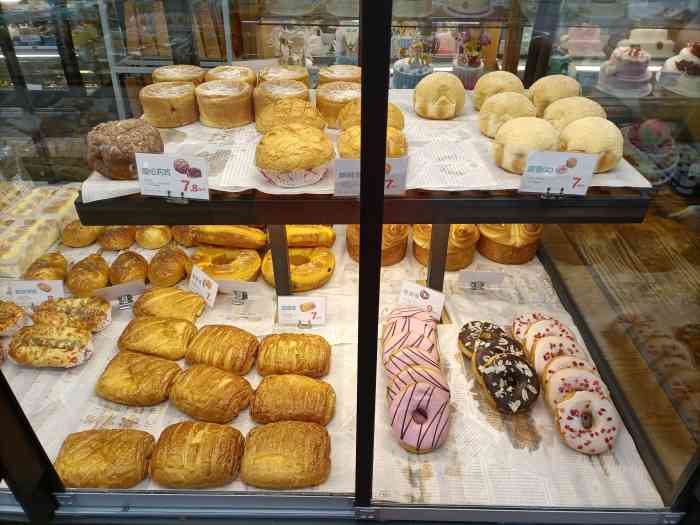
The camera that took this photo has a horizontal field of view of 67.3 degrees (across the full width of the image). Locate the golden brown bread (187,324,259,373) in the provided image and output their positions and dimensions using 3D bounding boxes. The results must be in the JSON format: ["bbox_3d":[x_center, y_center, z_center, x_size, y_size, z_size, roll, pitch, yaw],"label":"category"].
[{"bbox_3d":[-0.214,0.140,0.875,0.117,0.045,0.089,10,37,14],"label":"golden brown bread"}]

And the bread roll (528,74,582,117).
[{"bbox_3d":[0.347,-0.279,0.886,0.086,0.066,0.086,0,34,3],"label":"bread roll"}]

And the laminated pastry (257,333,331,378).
[{"bbox_3d":[-0.088,0.144,0.819,0.114,0.042,0.084,3,33,7],"label":"laminated pastry"}]

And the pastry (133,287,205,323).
[{"bbox_3d":[-0.309,0.079,0.906,0.117,0.046,0.087,10,35,13],"label":"pastry"}]

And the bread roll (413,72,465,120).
[{"bbox_3d":[0.152,-0.283,0.895,0.088,0.072,0.088,0,34,3],"label":"bread roll"}]

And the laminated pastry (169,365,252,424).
[{"bbox_3d":[-0.202,0.187,0.759,0.125,0.041,0.083,15,37,24],"label":"laminated pastry"}]

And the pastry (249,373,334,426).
[{"bbox_3d":[-0.084,0.202,0.786,0.127,0.045,0.083,1,35,3],"label":"pastry"}]

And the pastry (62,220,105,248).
[{"bbox_3d":[-0.619,-0.067,1.214,0.083,0.048,0.083,0,34,3],"label":"pastry"}]

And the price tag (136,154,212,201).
[{"bbox_3d":[-0.209,-0.102,0.626,0.082,0.053,0.004,4,32,-3],"label":"price tag"}]

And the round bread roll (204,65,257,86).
[{"bbox_3d":[-0.226,-0.337,0.997,0.090,0.052,0.090,-1,33,1],"label":"round bread roll"}]

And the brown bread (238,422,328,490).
[{"bbox_3d":[-0.086,0.254,0.710,0.121,0.046,0.094,0,35,1],"label":"brown bread"}]

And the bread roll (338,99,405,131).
[{"bbox_3d":[0.030,-0.198,0.757,0.097,0.070,0.097,1,33,3],"label":"bread roll"}]

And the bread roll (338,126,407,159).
[{"bbox_3d":[0.032,-0.154,0.743,0.102,0.066,0.102,0,34,0],"label":"bread roll"}]

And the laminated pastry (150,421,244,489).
[{"bbox_3d":[-0.207,0.258,0.717,0.120,0.042,0.099,0,34,3],"label":"laminated pastry"}]

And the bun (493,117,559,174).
[{"bbox_3d":[0.246,-0.163,0.733,0.088,0.073,0.088,1,34,1],"label":"bun"}]

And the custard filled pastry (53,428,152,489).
[{"bbox_3d":[-0.334,0.263,0.716,0.123,0.041,0.086,0,34,3],"label":"custard filled pastry"}]

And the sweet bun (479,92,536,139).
[{"bbox_3d":[0.248,-0.230,0.820,0.086,0.063,0.086,0,34,3],"label":"sweet bun"}]

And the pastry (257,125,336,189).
[{"bbox_3d":[-0.069,-0.135,0.664,0.099,0.072,0.099,1,33,3],"label":"pastry"}]

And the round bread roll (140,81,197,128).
[{"bbox_3d":[-0.309,-0.272,0.906,0.091,0.054,0.091,0,34,0],"label":"round bread roll"}]

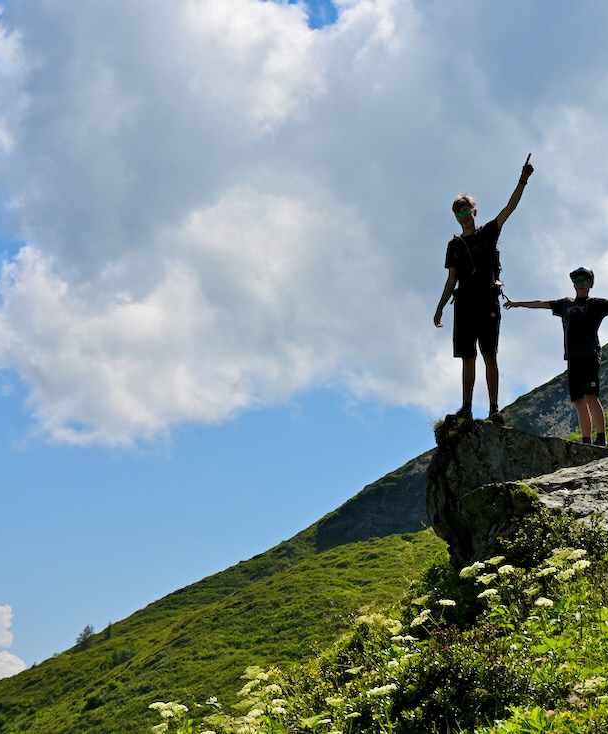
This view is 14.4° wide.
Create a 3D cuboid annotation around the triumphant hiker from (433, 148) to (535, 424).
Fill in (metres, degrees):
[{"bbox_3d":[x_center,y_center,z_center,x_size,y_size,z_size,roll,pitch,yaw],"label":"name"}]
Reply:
[{"bbox_3d":[1.402,-0.602,18.750,0.740,2.060,0.480,-5,-10,25],"label":"triumphant hiker"}]

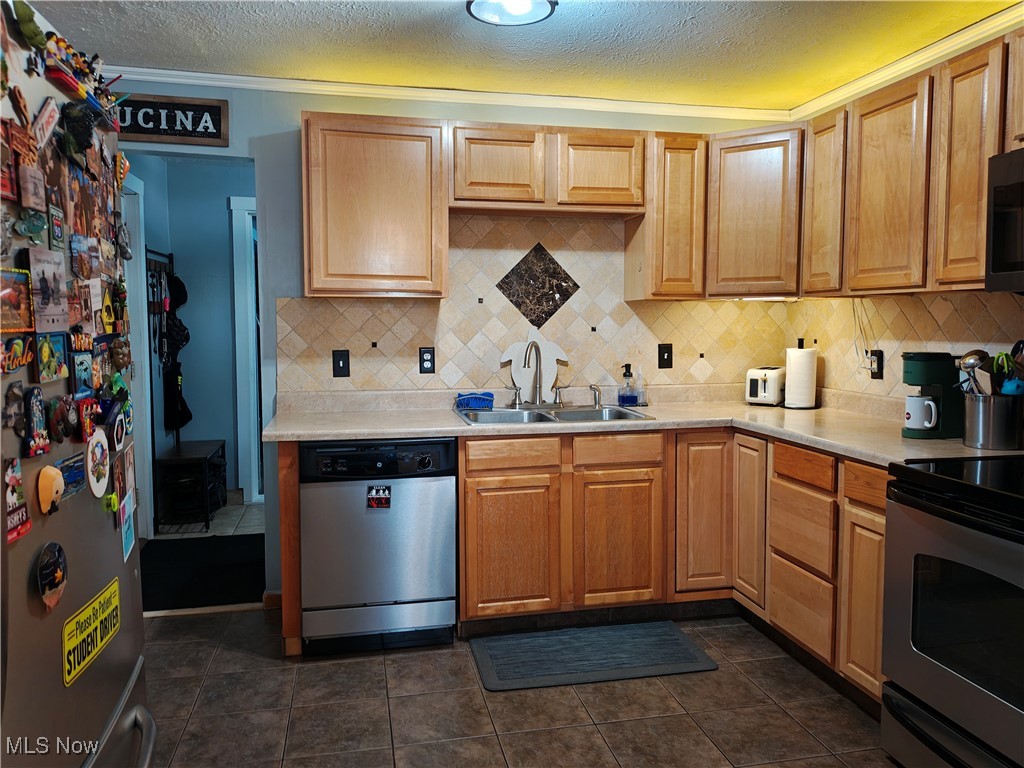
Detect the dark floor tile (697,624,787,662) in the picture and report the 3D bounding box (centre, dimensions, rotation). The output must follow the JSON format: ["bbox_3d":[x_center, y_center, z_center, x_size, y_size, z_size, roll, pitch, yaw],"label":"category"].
[{"bbox_3d":[0.961,1.084,3.097,0.290,0.010,0.330,-1,4,-12],"label":"dark floor tile"}]

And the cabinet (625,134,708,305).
[{"bbox_3d":[0.735,-0.782,3.565,0.310,0.763,0.326,-1,4,-12],"label":"cabinet"}]

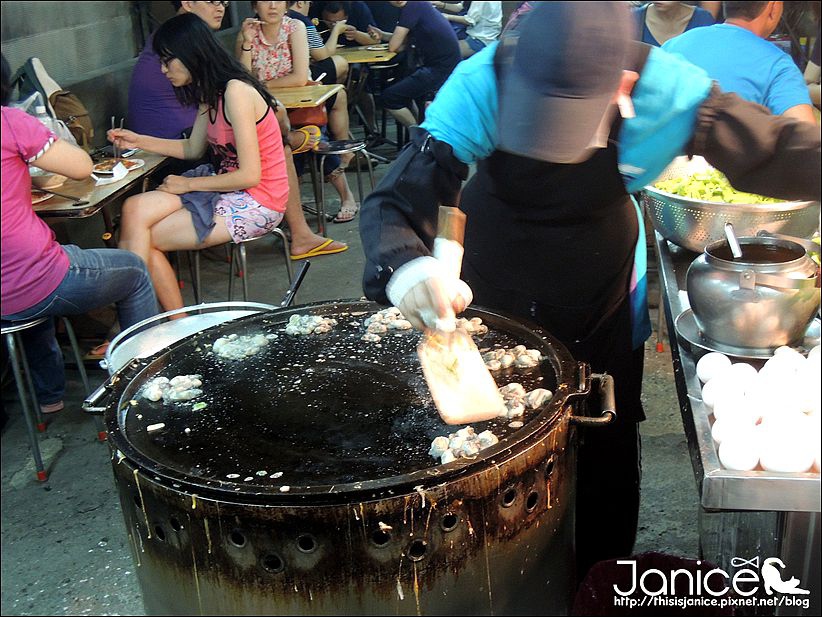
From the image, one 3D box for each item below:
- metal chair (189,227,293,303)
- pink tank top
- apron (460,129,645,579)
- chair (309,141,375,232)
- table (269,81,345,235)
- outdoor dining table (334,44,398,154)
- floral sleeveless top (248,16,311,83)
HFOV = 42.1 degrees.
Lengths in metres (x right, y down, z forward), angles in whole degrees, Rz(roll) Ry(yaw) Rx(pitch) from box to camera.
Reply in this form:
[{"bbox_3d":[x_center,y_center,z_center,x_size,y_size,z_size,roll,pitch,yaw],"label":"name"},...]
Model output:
[{"bbox_3d":[-0.600,-0.079,3.847,0.310,0.460,0.310,-11,21,-15],"label":"metal chair"},{"bbox_3d":[-0.552,-0.517,3.601,0.250,0.460,0.340,-11,21,-15],"label":"pink tank top"},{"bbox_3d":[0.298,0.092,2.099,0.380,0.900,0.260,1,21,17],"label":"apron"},{"bbox_3d":[-0.339,-0.574,5.135,0.310,0.460,0.310,-5,20,2],"label":"chair"},{"bbox_3d":[-0.742,-0.742,5.435,0.780,0.640,0.640,-2,20,10],"label":"table"},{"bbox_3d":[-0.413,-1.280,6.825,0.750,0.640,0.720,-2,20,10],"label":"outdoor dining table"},{"bbox_3d":[-0.688,-1.326,5.659,0.360,0.450,0.240,-6,20,-1],"label":"floral sleeveless top"}]

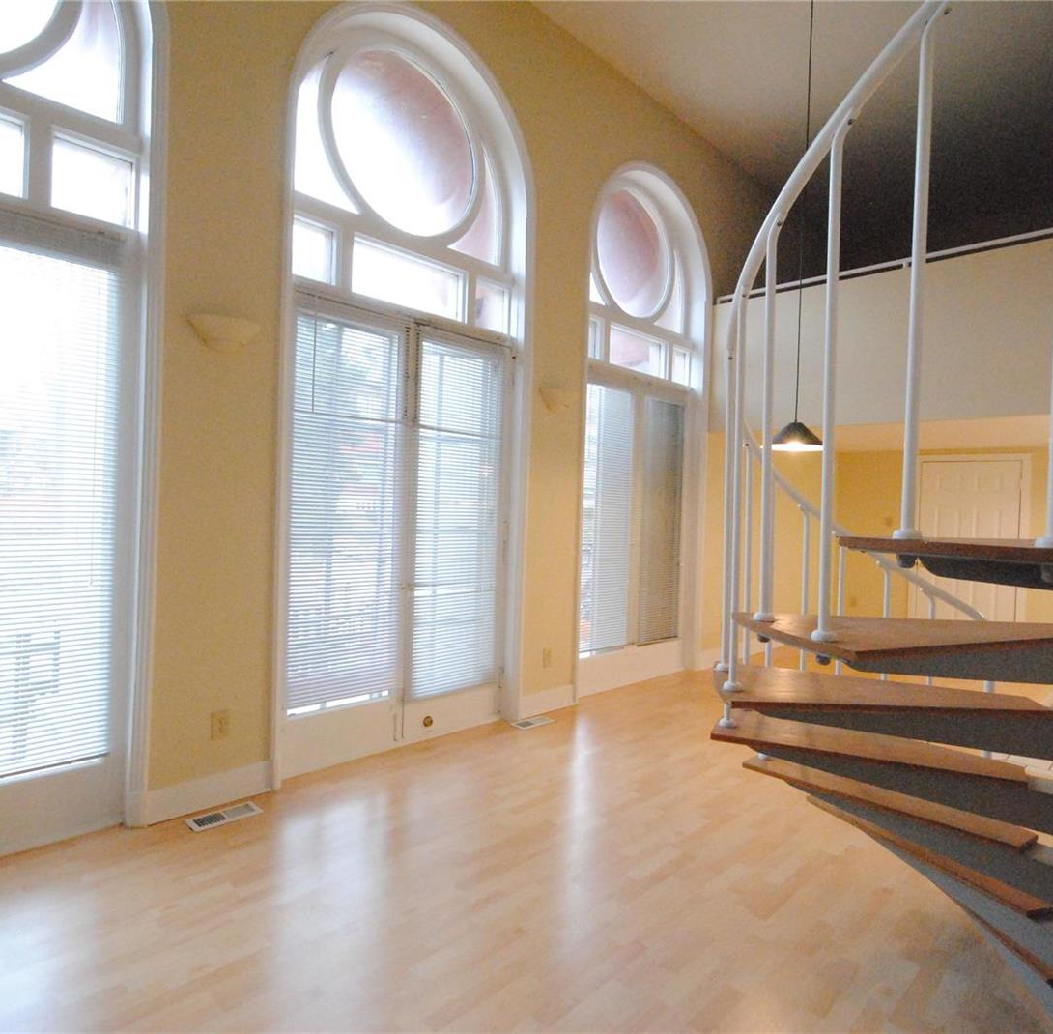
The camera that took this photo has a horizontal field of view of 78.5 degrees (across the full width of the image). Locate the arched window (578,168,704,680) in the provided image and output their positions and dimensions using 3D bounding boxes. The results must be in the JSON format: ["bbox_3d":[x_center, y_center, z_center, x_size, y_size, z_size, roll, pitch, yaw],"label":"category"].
[{"bbox_3d":[0.965,-0.692,5.178,1.645,4.091,0.150,1,1,-44],"label":"arched window"}]

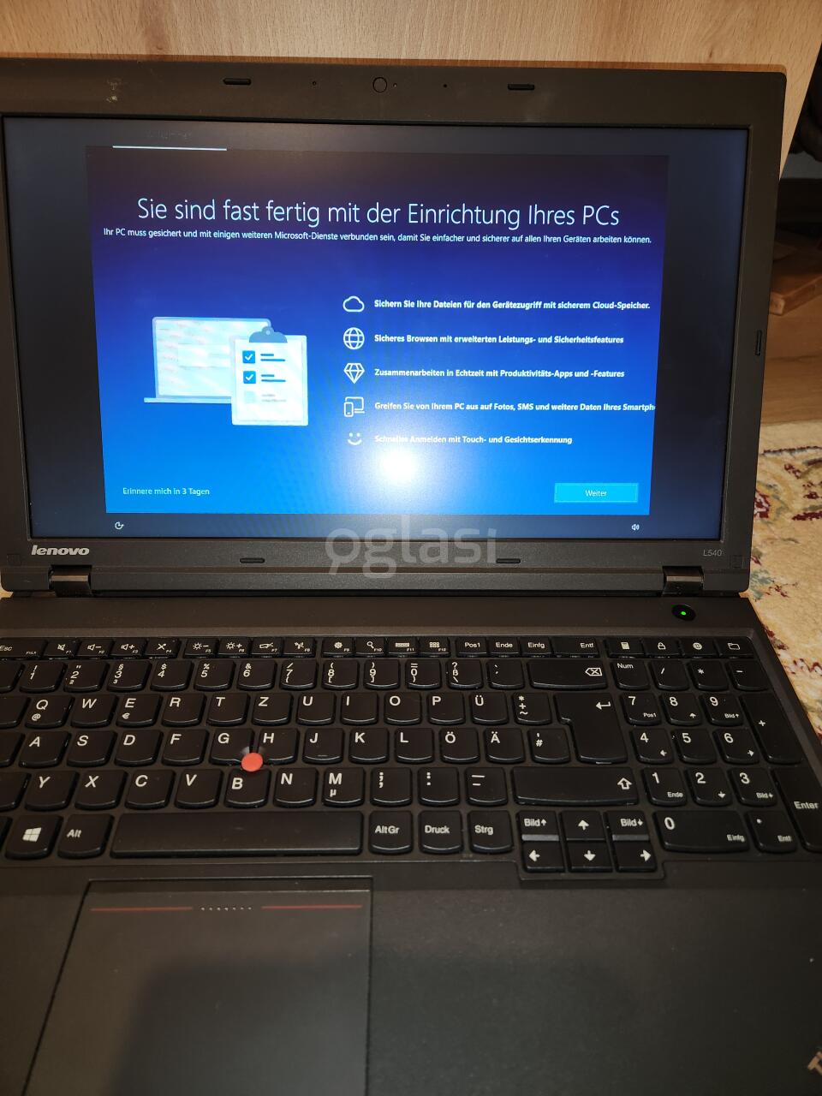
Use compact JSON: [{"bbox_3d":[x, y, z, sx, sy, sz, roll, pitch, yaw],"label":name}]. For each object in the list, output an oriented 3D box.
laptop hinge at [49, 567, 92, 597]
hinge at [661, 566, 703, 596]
[{"bbox_3d":[-0.171,0.017,0.367,0.020,0.013,0.012,0,40,-2],"label":"laptop hinge"},{"bbox_3d":[0.141,0.017,0.376,0.020,0.013,0.012,0,40,-2],"label":"hinge"}]

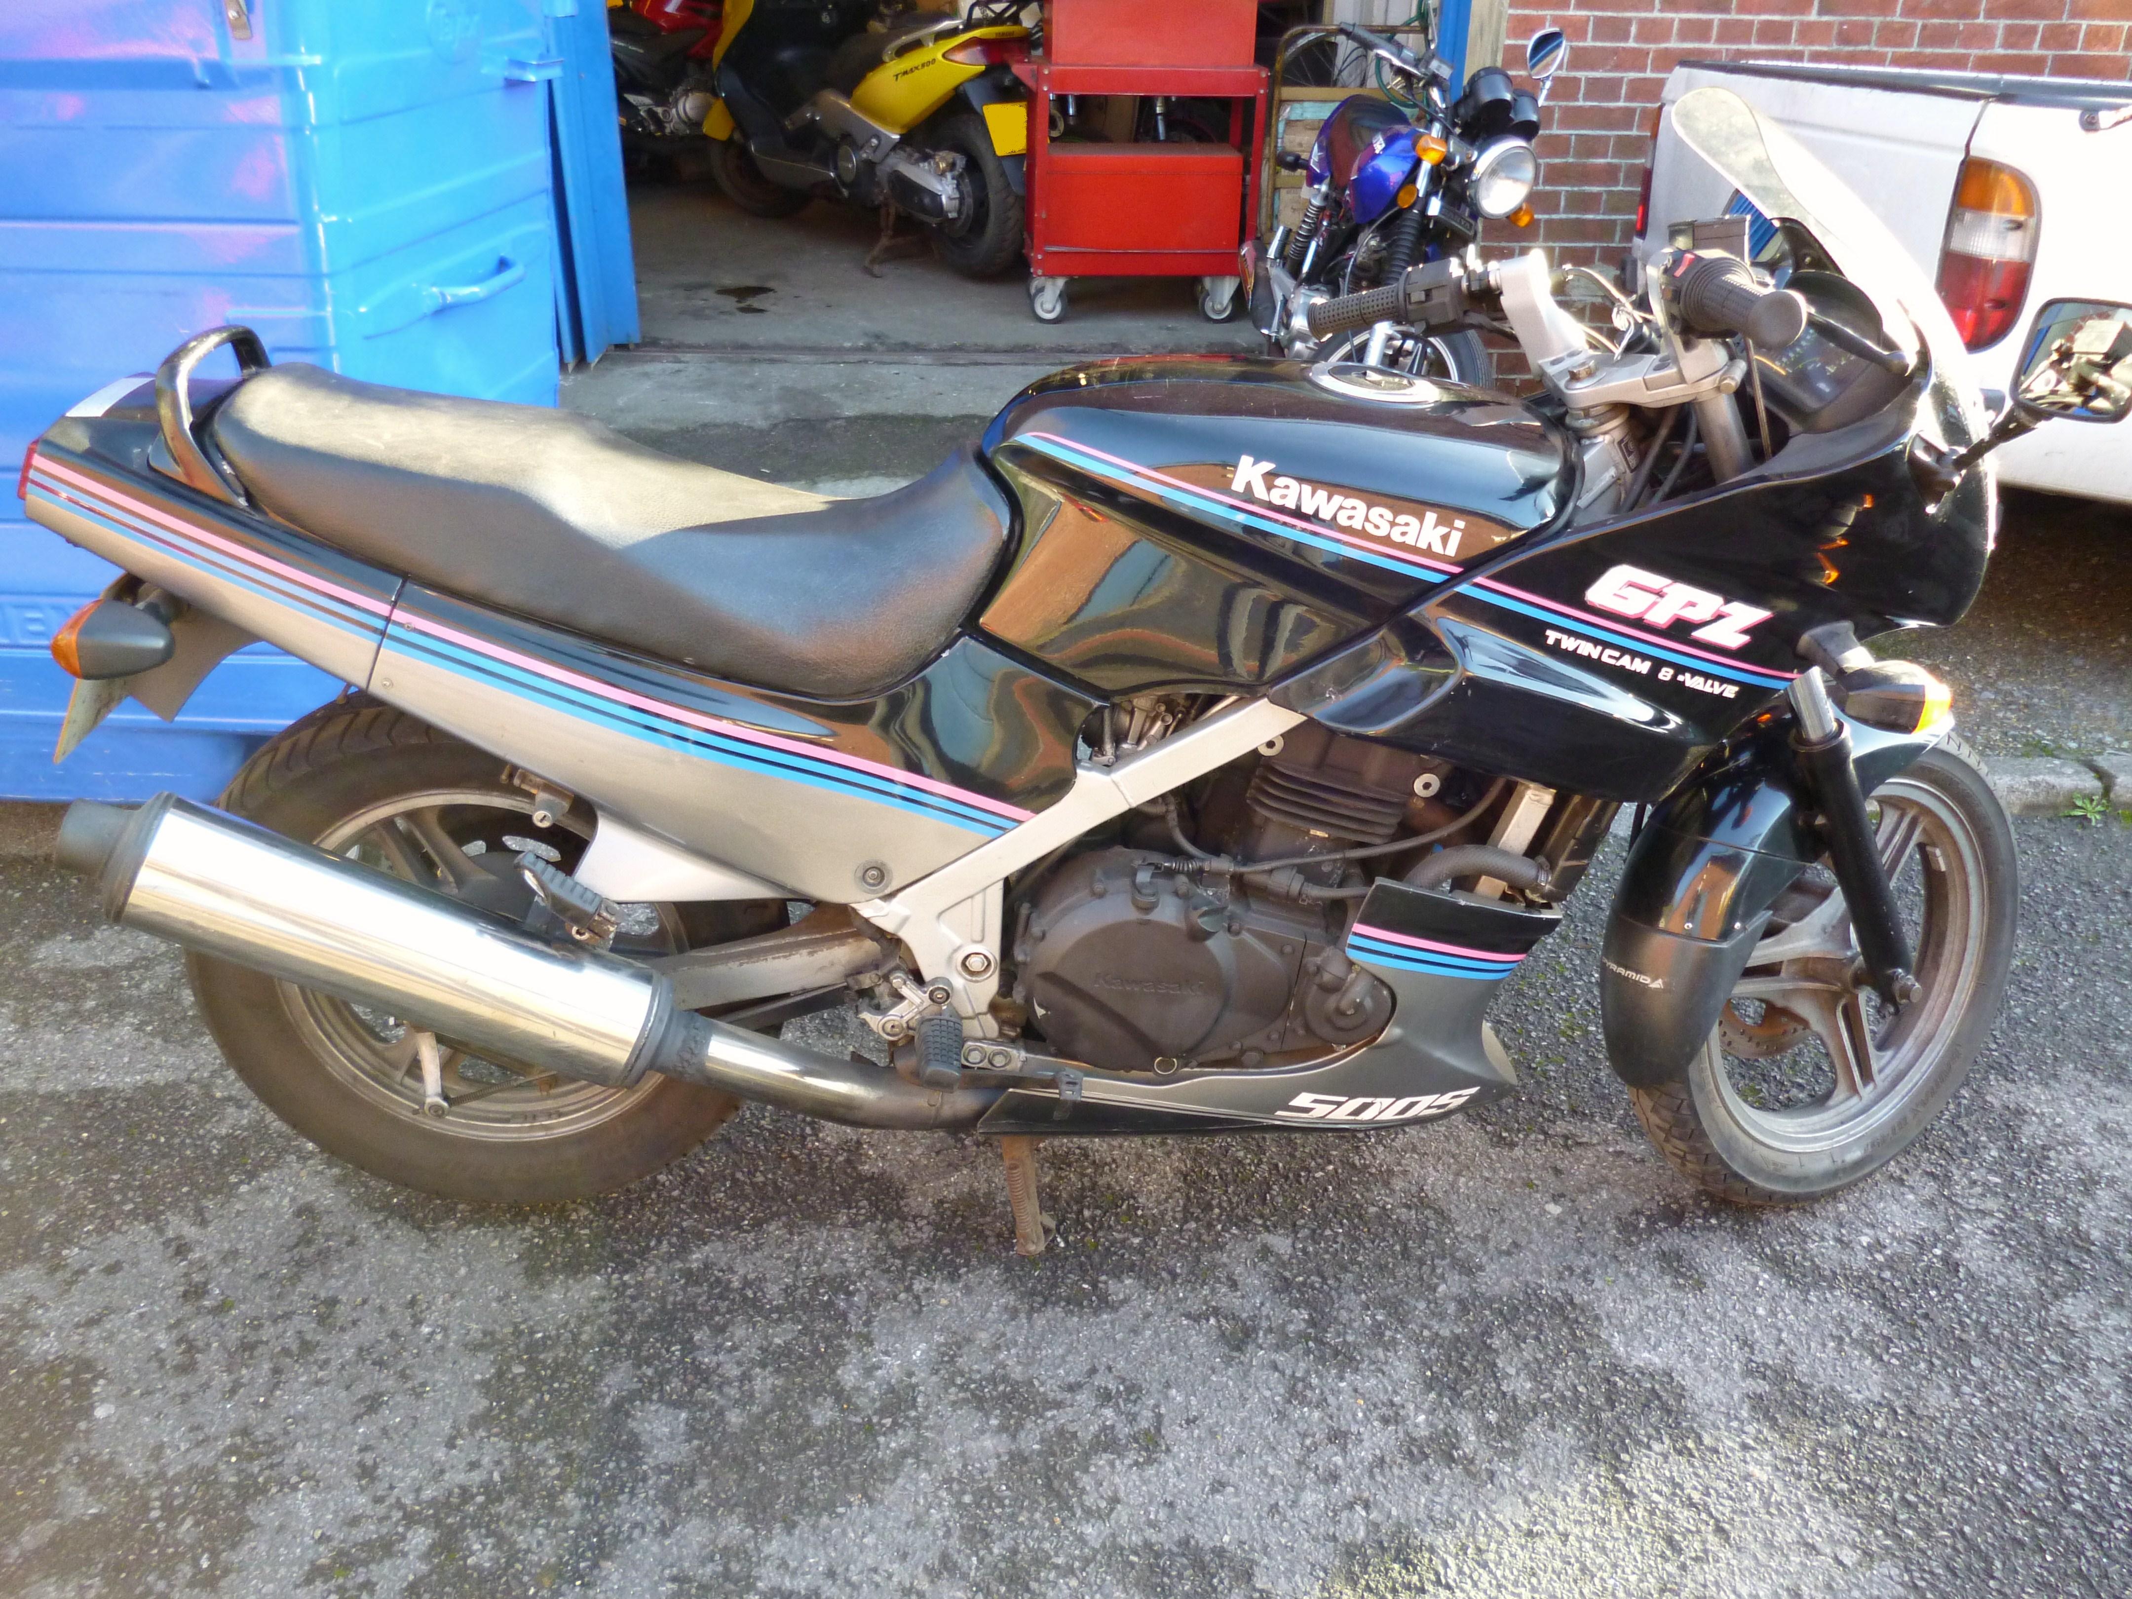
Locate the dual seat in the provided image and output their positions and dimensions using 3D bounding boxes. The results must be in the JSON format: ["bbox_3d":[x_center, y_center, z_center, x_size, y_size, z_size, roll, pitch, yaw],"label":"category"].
[{"bbox_3d":[-0.415,-0.247,1.611,0.710,0.240,0.300,0,28,-3],"label":"dual seat"}]

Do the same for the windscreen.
[{"bbox_3d":[0.698,-0.463,1.559,0.360,0.320,0.370,0,28,-3],"label":"windscreen"}]

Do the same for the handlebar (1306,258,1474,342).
[{"bbox_3d":[0.330,-0.509,1.755,0.190,0.065,0.070,0,20,44],"label":"handlebar"}]

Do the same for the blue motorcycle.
[{"bbox_3d":[0.752,-1.394,4.163,0.760,1.120,2.030,6,28,-7],"label":"blue motorcycle"}]

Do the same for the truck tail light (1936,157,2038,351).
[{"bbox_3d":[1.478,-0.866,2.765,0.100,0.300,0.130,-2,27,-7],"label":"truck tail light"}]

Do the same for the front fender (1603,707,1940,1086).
[{"bbox_3d":[0.777,0.082,1.870,0.520,0.420,0.150,-10,18,-20],"label":"front fender"}]

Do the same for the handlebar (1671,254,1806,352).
[{"bbox_3d":[0.508,-0.384,1.332,0.070,0.065,0.190,-3,23,-7],"label":"handlebar"}]

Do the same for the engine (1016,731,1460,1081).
[{"bbox_3d":[0.144,0.000,1.775,0.440,0.400,0.400,0,28,-3],"label":"engine"}]

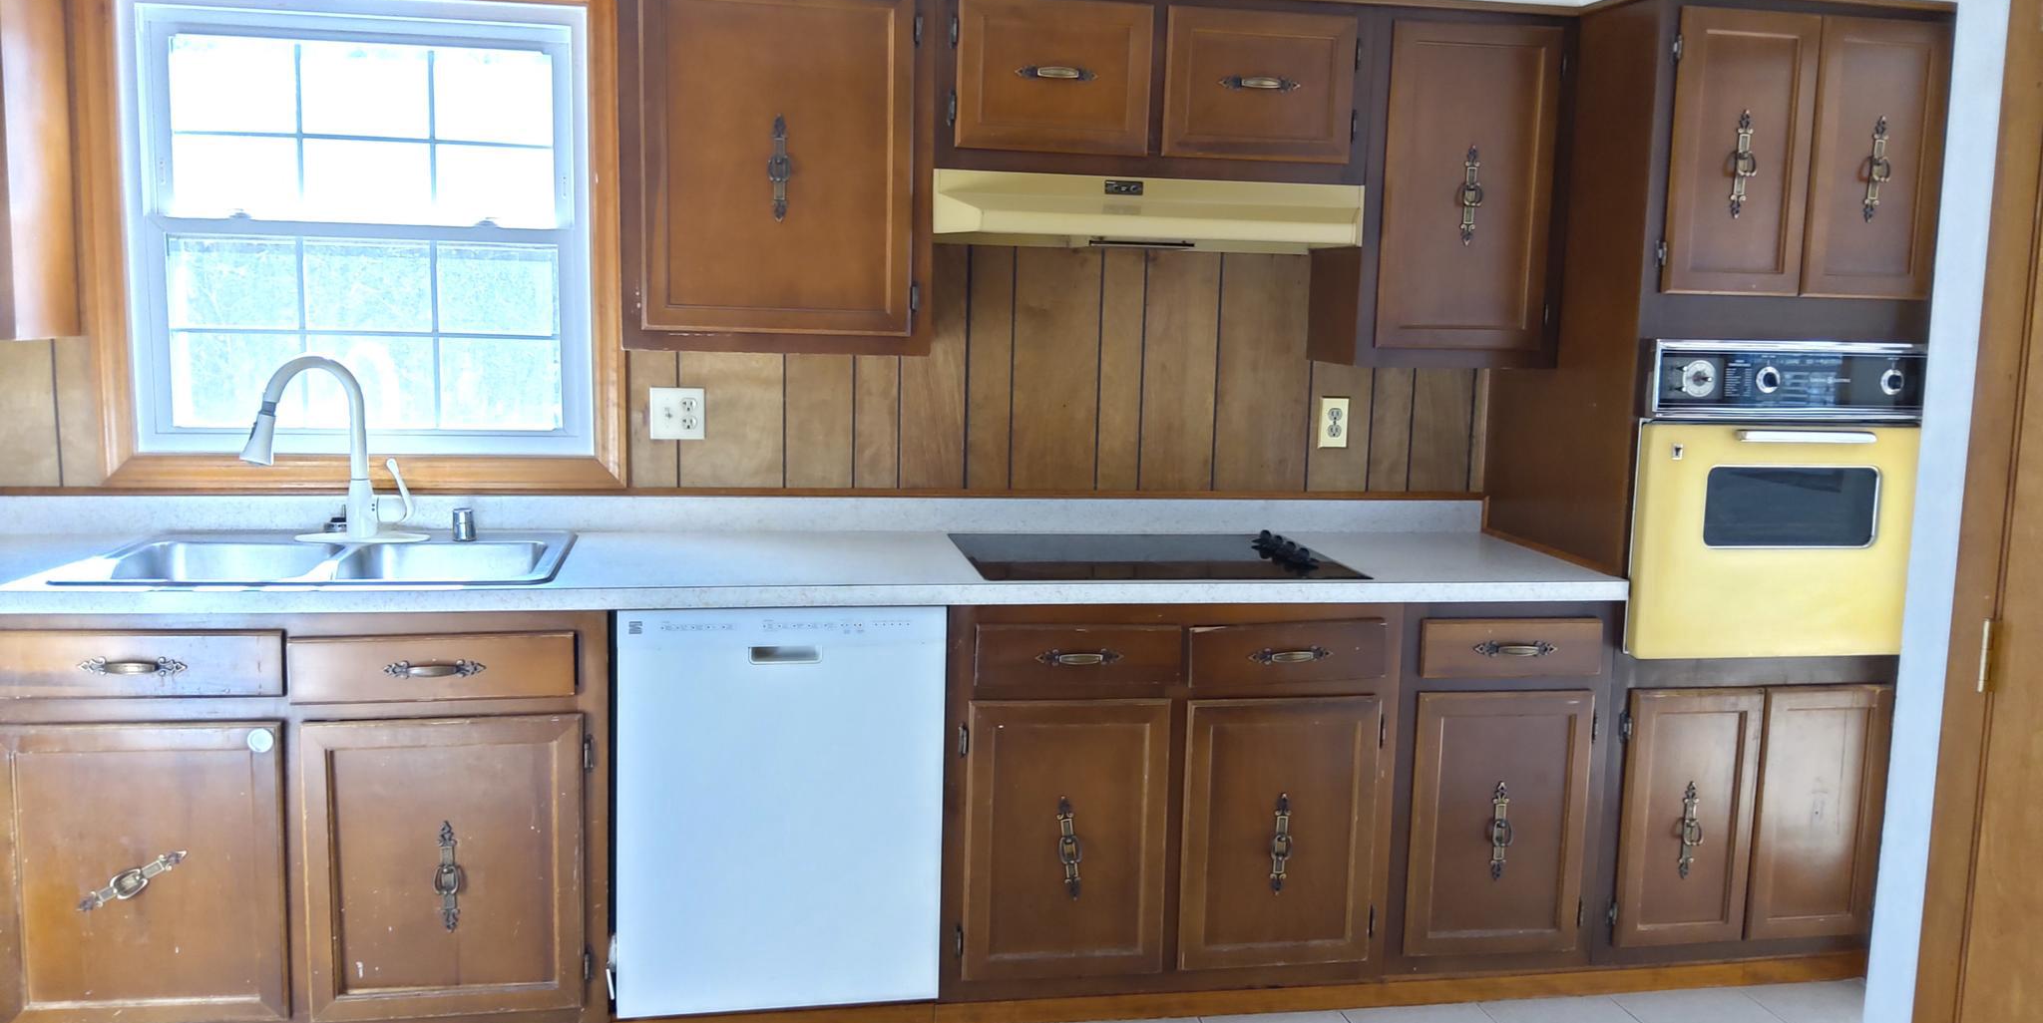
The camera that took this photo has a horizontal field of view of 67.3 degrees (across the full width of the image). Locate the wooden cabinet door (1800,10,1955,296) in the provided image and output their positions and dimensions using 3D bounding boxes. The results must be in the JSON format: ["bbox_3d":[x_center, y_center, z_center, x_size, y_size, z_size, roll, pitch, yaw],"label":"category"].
[{"bbox_3d":[1.739,-0.713,3.119,0.295,0.556,0.025,0,7,-10],"label":"wooden cabinet door"}]

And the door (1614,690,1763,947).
[{"bbox_3d":[1.411,0.647,3.242,0.304,0.555,0.025,0,7,-10],"label":"door"}]

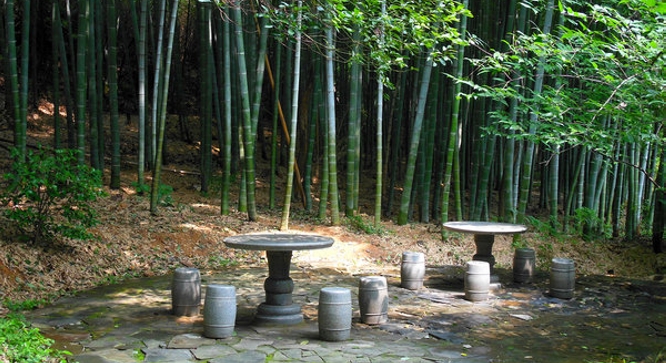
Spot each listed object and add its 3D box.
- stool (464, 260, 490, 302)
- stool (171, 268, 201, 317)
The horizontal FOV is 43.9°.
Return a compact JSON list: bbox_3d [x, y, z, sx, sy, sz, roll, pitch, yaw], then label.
[{"bbox_3d":[1.602,1.101,9.148,0.278,0.416,0.278,1,2,0],"label":"stool"},{"bbox_3d":[-1.397,1.056,7.910,0.278,0.416,0.278,1,2,0],"label":"stool"}]

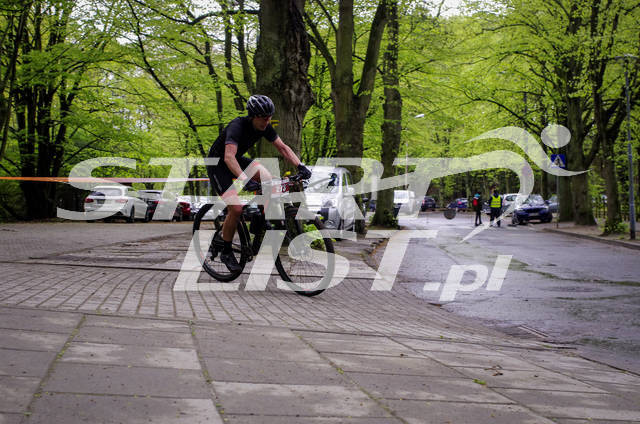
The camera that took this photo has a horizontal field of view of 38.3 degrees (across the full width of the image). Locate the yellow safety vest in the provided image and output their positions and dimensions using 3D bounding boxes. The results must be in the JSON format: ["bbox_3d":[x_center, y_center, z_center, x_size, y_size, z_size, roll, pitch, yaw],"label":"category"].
[{"bbox_3d":[7.880,-0.460,41.500,0.500,0.620,0.300,0,1,5],"label":"yellow safety vest"}]

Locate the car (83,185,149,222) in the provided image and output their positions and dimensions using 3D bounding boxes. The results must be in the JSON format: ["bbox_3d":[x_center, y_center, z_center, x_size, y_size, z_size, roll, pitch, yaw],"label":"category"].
[{"bbox_3d":[-8.300,-0.330,38.400,1.820,1.470,4.550,0,1,4],"label":"car"}]

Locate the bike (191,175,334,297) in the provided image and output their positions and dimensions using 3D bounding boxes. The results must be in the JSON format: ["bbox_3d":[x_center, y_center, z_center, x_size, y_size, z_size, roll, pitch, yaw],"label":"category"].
[{"bbox_3d":[-0.543,0.152,7.924,0.720,1.040,1.870,-12,8,-42],"label":"bike"}]

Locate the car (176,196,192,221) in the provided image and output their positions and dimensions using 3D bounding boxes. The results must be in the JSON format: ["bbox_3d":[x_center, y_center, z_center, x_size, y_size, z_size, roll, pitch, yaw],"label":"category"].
[{"bbox_3d":[-8.200,-0.250,51.500,1.780,1.470,4.300,0,1,2],"label":"car"}]

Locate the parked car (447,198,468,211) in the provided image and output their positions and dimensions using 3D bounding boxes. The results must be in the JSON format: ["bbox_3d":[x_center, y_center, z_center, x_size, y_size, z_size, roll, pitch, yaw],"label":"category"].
[{"bbox_3d":[15.900,-0.720,106.000,1.780,1.480,4.300,0,1,-11],"label":"parked car"}]

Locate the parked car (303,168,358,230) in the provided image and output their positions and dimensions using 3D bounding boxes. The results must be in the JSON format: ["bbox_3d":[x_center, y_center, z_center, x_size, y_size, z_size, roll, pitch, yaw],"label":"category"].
[{"bbox_3d":[0.100,-0.410,29.000,1.780,1.860,4.350,0,1,7],"label":"parked car"}]

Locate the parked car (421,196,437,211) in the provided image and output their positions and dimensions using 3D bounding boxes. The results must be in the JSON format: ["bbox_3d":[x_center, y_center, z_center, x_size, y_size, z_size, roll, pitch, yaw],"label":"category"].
[{"bbox_3d":[11.750,-0.800,100.000,1.760,1.570,4.200,0,1,3],"label":"parked car"}]

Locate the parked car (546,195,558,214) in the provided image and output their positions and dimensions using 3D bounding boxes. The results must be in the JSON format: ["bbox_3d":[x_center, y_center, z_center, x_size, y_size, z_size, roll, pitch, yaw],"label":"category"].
[{"bbox_3d":[17.700,-0.450,67.000,1.800,1.520,4.350,0,1,8],"label":"parked car"}]

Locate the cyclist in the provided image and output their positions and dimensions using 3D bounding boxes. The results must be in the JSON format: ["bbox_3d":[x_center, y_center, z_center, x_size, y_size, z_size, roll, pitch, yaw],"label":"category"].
[{"bbox_3d":[-0.555,-0.235,7.820,0.660,1.500,1.060,-7,5,-42],"label":"cyclist"}]

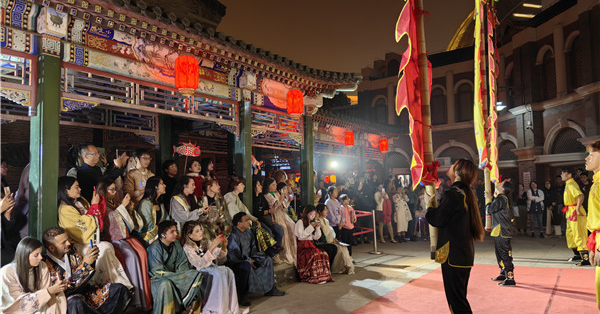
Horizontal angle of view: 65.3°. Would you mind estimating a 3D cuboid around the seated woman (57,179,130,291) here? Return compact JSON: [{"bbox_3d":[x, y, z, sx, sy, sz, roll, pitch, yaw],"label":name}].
[{"bbox_3d":[-2.210,0.848,5.057,0.740,1.279,0.560,-1,-5,10],"label":"seated woman"}]

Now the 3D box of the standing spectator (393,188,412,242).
[{"bbox_3d":[2.967,1.671,13.549,0.520,1.571,0.400,-1,-5,5],"label":"standing spectator"}]

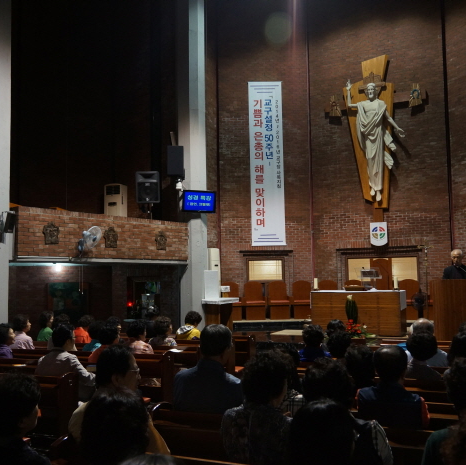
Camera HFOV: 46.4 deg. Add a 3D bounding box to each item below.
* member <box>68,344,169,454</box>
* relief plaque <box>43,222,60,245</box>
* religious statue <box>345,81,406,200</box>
[{"bbox_3d":[-0.448,1.195,2.780,0.520,1.270,0.750,-3,-5,28],"label":"member"},{"bbox_3d":[-3.121,0.024,9.350,0.060,0.390,0.330,-3,-5,32],"label":"relief plaque"},{"bbox_3d":[3.670,-2.369,14.006,1.500,3.189,0.550,-3,-5,27],"label":"religious statue"}]

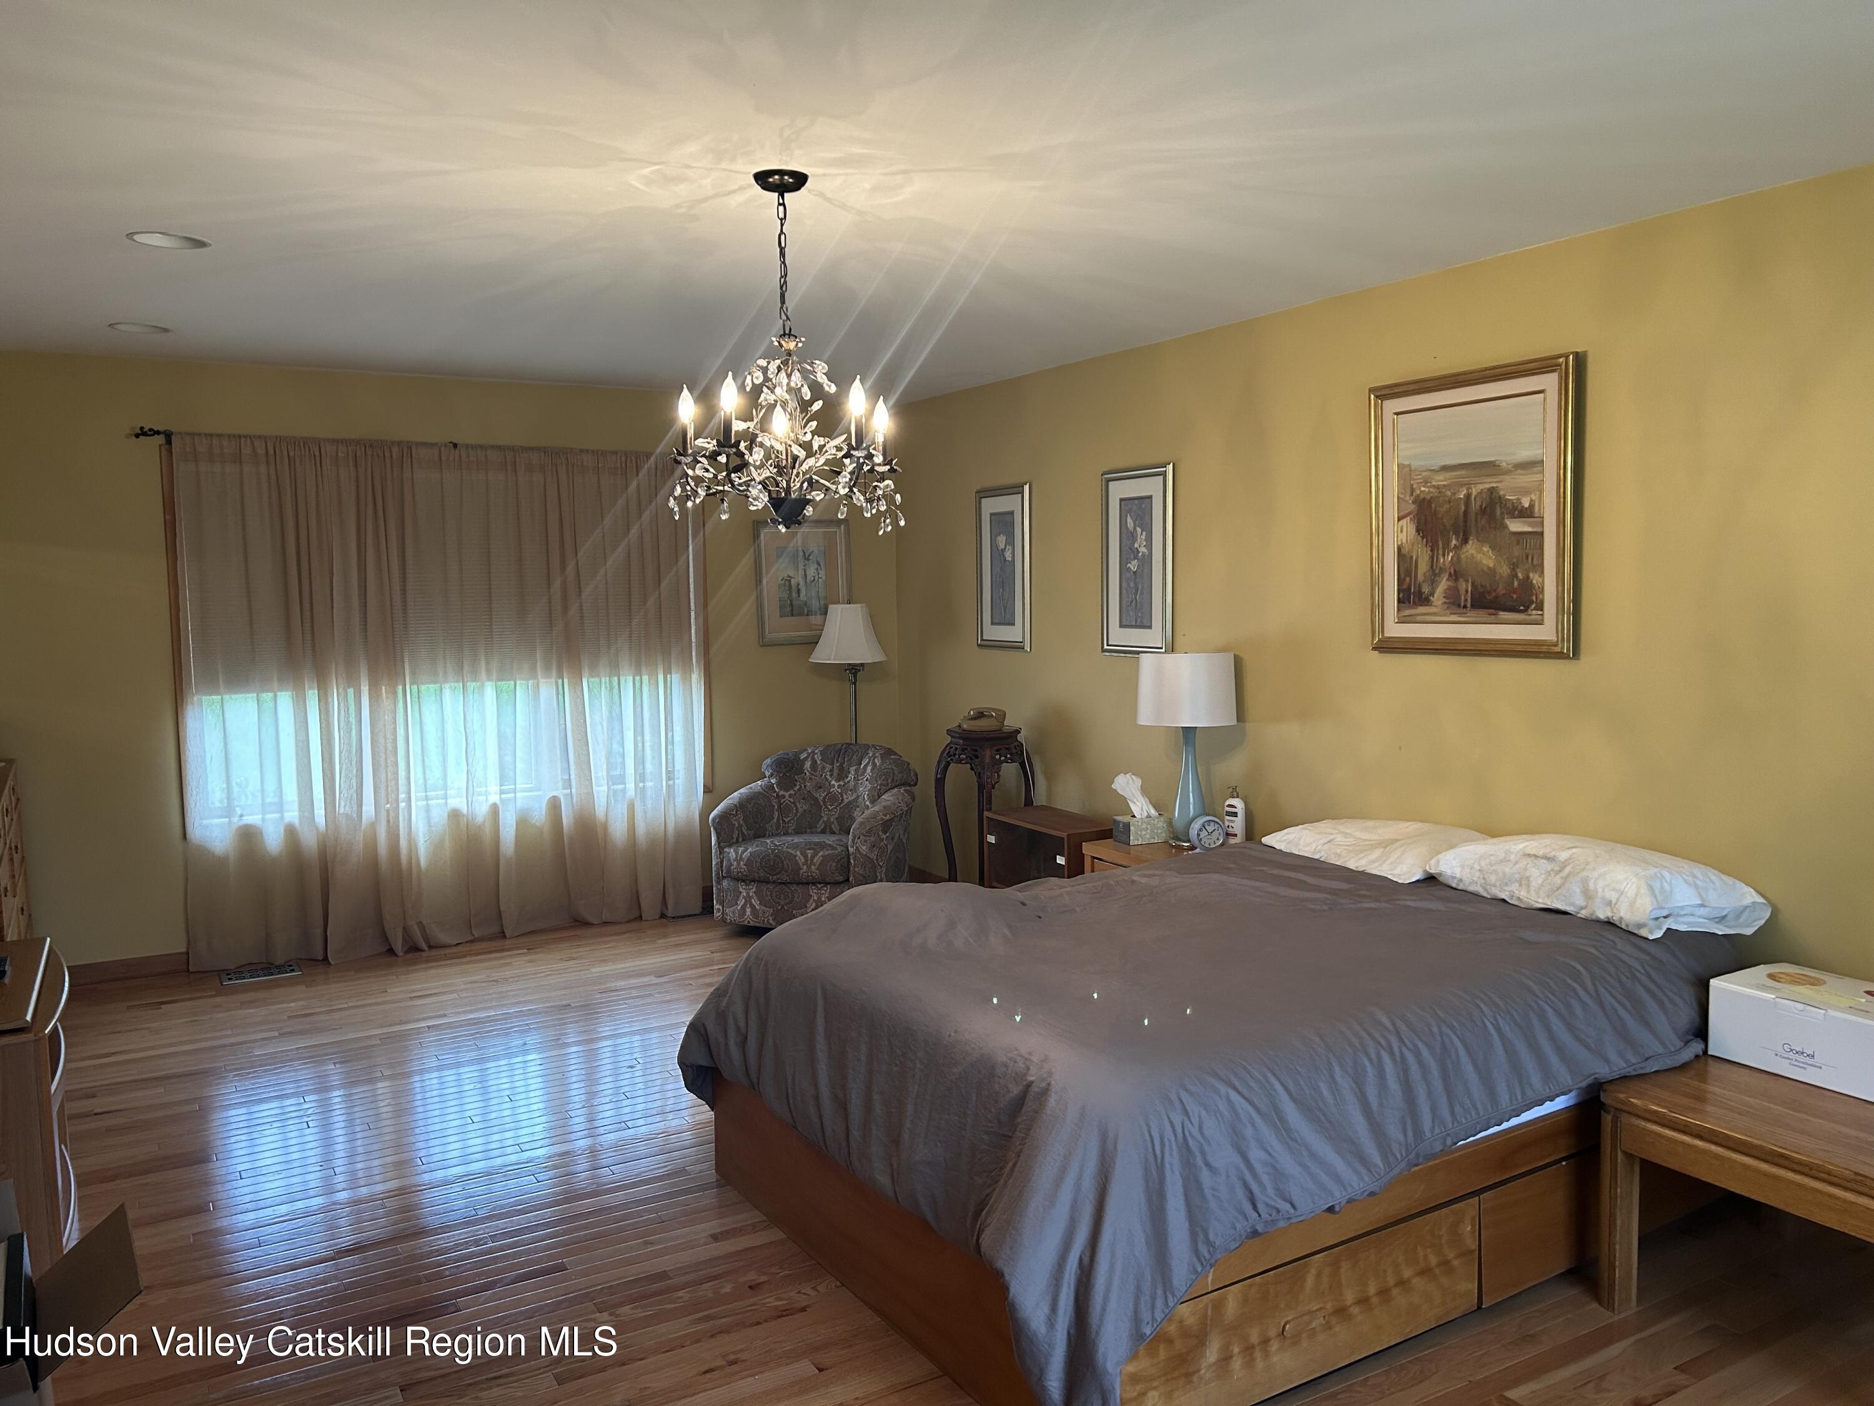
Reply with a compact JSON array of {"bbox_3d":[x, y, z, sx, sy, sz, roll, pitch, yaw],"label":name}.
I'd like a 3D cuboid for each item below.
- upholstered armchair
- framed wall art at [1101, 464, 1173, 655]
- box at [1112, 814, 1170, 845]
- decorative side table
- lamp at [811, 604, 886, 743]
[{"bbox_3d":[-0.532,0.605,6.410,0.820,0.800,0.820,0,5,11],"label":"upholstered armchair"},{"bbox_3d":[0.798,-0.564,5.607,0.030,0.735,0.435,-4,5,-30],"label":"framed wall art"},{"bbox_3d":[0.771,0.471,5.250,0.180,0.088,0.118,-3,5,-24],"label":"box"},{"bbox_3d":[0.222,0.562,6.300,0.330,0.880,0.330,-4,5,-30],"label":"decorative side table"},{"bbox_3d":[-0.407,0.226,6.953,0.385,1.460,0.385,-4,5,-30],"label":"lamp"}]

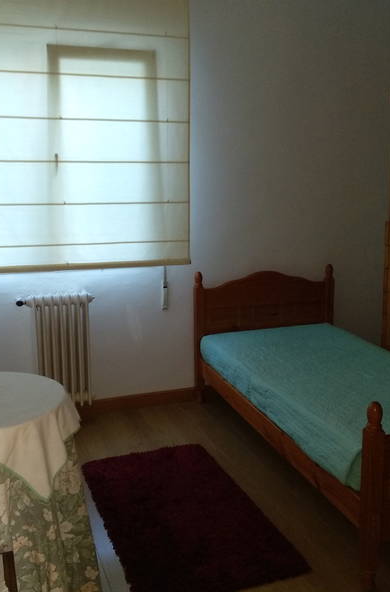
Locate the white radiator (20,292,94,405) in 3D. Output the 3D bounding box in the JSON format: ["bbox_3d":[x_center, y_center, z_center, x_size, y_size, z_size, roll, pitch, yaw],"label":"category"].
[{"bbox_3d":[-0.815,0.332,3.595,0.416,0.683,0.130,-4,10,-18],"label":"white radiator"}]

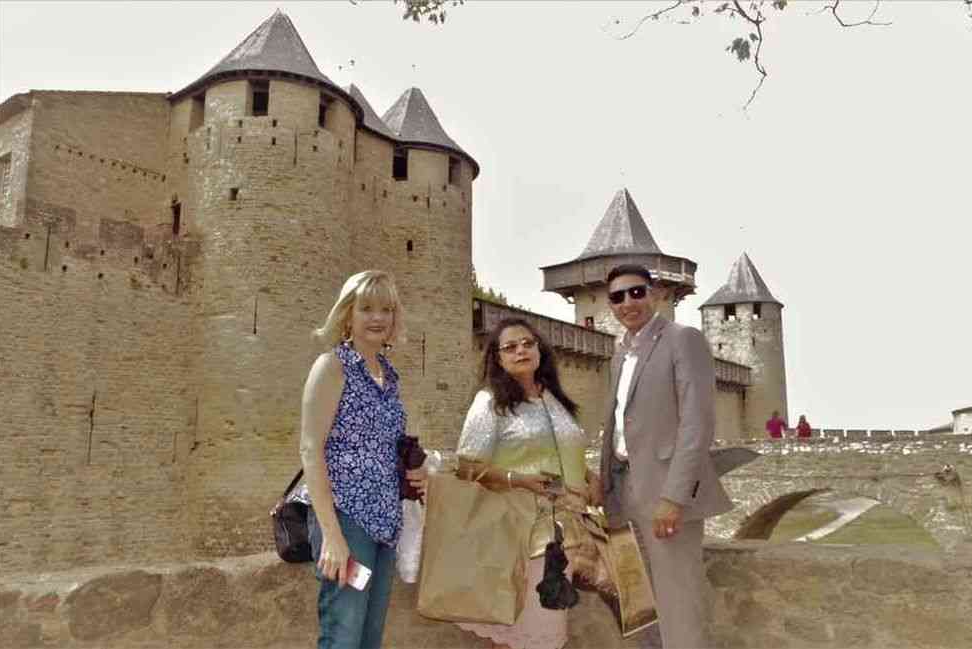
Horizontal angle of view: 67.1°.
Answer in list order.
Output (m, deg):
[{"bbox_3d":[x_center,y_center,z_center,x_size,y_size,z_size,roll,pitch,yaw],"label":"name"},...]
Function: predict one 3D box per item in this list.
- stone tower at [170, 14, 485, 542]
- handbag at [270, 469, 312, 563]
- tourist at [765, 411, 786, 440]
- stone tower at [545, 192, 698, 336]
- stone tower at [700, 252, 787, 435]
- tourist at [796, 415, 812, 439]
[{"bbox_3d":[-6.531,-1.593,32.304,7.800,21.500,15.100,-5,-9,34],"label":"stone tower"},{"bbox_3d":[-0.583,0.597,2.294,0.130,0.300,0.220,5,-9,-37],"label":"handbag"},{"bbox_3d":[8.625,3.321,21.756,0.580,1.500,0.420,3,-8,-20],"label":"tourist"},{"bbox_3d":[10.376,0.486,56.372,11.400,22.600,11.400,-5,-9,34],"label":"stone tower"},{"bbox_3d":[24.952,3.053,70.161,8.200,20.300,8.200,-5,-9,37],"label":"stone tower"},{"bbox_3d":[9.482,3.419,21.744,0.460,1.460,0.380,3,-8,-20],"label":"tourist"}]

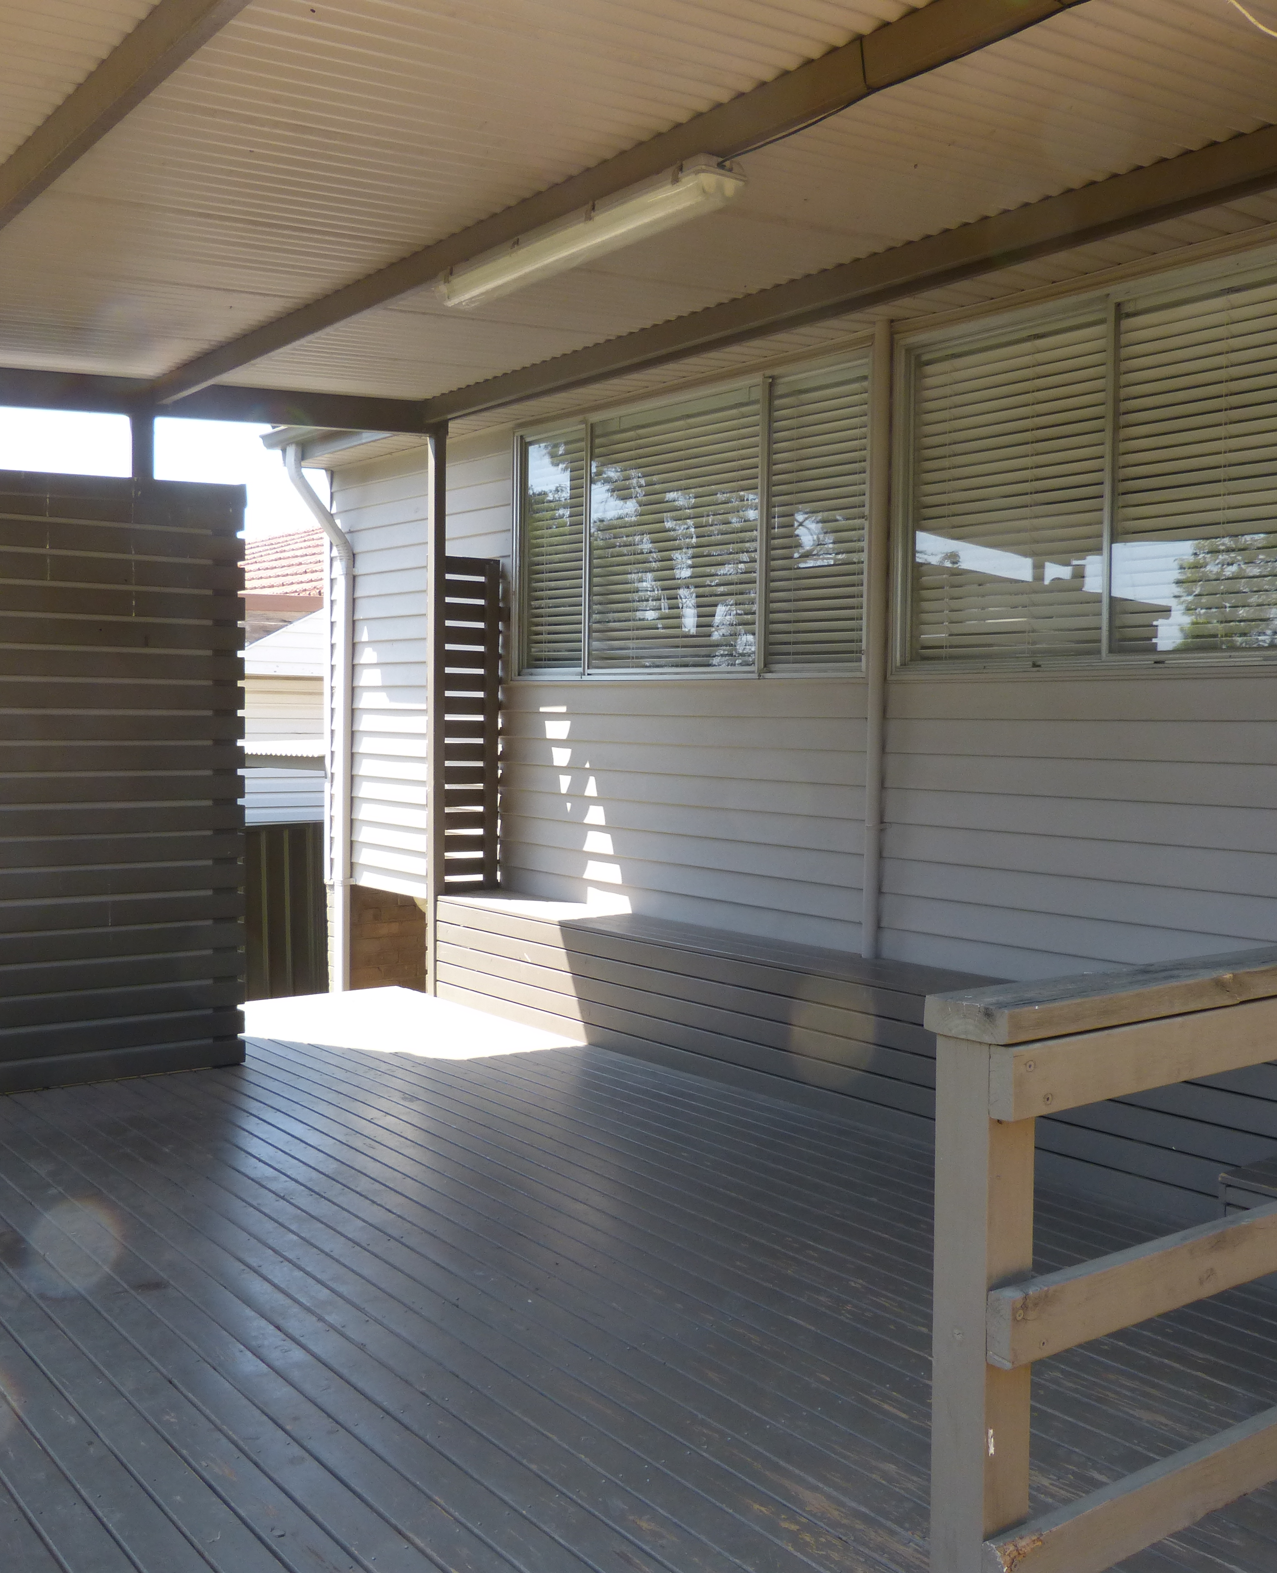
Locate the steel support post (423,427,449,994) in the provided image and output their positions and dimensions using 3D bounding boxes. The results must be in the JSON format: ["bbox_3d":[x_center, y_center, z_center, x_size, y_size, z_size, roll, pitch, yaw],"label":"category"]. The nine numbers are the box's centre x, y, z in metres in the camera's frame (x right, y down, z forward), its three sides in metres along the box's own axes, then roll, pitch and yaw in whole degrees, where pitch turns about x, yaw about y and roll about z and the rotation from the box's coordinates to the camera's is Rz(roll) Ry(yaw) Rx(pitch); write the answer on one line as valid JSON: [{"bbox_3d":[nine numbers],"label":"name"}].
[{"bbox_3d":[-0.968,-0.334,7.299,0.066,2.716,0.066,-1,3,-38],"label":"steel support post"}]

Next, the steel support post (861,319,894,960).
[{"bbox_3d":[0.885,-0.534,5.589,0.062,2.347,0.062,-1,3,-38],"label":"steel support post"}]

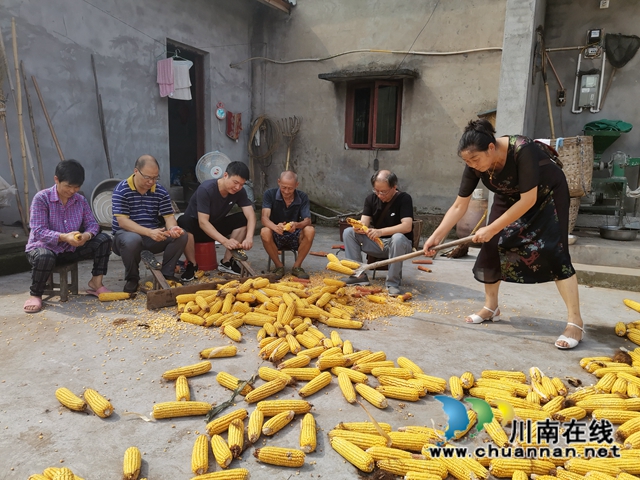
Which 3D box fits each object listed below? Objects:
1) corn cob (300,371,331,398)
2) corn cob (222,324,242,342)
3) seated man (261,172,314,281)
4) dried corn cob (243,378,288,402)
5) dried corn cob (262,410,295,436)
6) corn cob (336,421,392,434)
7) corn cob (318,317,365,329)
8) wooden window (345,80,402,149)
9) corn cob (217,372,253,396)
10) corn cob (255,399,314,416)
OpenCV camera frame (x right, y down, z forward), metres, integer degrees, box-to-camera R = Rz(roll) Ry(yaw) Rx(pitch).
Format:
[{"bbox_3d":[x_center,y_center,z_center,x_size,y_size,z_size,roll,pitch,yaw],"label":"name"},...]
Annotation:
[{"bbox_3d":[-0.013,0.639,2.121,0.055,0.055,0.218,9,13,34],"label":"corn cob"},{"bbox_3d":[-0.508,0.539,2.751,0.051,0.051,0.202,-6,12,-39],"label":"corn cob"},{"bbox_3d":[-0.293,-0.175,4.488,0.510,0.930,0.660,1,9,-5],"label":"seated man"},{"bbox_3d":[-0.227,0.649,2.091,0.046,0.046,0.249,9,12,39],"label":"dried corn cob"},{"bbox_3d":[-0.154,0.695,1.827,0.048,0.048,0.172,9,13,34],"label":"dried corn cob"},{"bbox_3d":[0.165,0.708,1.797,0.214,0.051,0.051,1,11,-3],"label":"corn cob"},{"bbox_3d":[0.154,0.512,2.937,0.223,0.056,0.056,4,10,11],"label":"corn cob"},{"bbox_3d":[0.745,-1.741,6.702,0.811,0.930,0.100,5,11,21],"label":"wooden window"},{"bbox_3d":[-0.378,0.638,2.131,0.219,0.058,0.058,10,13,40],"label":"corn cob"},{"bbox_3d":[-0.136,0.656,1.887,0.214,0.057,0.057,1,11,-1],"label":"corn cob"}]

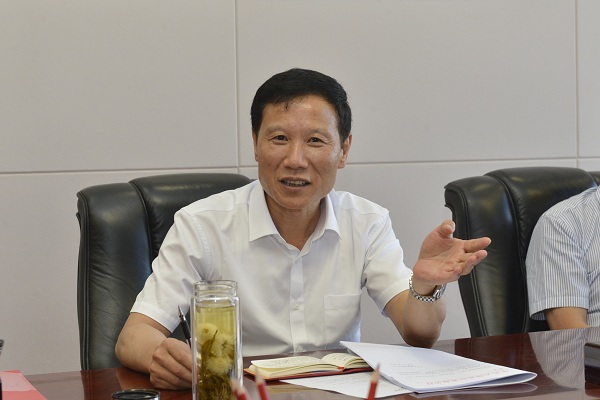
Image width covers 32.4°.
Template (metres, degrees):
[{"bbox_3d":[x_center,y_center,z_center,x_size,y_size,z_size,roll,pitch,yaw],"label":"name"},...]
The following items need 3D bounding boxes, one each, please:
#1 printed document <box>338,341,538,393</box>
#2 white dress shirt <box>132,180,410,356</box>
[{"bbox_3d":[0.224,0.269,1.725,0.212,0.040,0.297,-1,1,-20],"label":"printed document"},{"bbox_3d":[-0.065,0.235,2.030,0.540,0.570,0.360,-1,1,-20],"label":"white dress shirt"}]

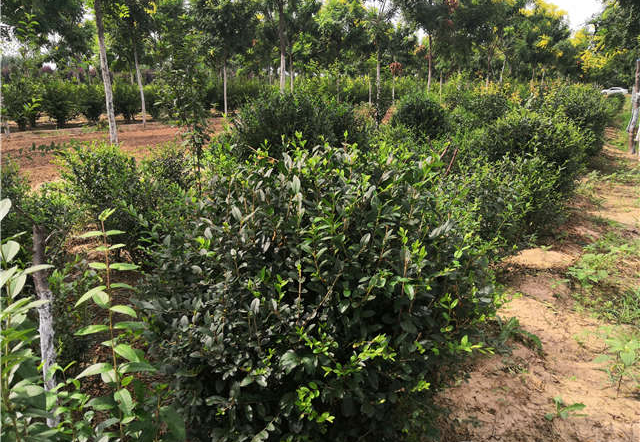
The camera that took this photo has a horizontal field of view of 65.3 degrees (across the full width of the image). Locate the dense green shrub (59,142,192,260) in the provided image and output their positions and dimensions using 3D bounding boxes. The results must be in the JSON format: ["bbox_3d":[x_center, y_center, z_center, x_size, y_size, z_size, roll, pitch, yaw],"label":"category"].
[{"bbox_3d":[-1.913,-0.256,4.910,1.250,0.970,1.250,-6,17,-21],"label":"dense green shrub"}]

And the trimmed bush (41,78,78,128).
[{"bbox_3d":[-9.345,-4.235,17.908,1.350,1.690,1.350,-8,17,-26],"label":"trimmed bush"}]

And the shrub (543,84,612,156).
[{"bbox_3d":[5.528,-2.148,10.716,1.500,1.510,1.500,8,17,26],"label":"shrub"}]

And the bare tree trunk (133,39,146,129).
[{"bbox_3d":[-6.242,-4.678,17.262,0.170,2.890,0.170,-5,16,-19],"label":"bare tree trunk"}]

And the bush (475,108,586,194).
[{"bbox_3d":[3.115,-1.050,7.388,1.600,1.170,1.600,6,17,22],"label":"bush"}]

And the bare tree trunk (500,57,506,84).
[{"bbox_3d":[9.227,-6.779,25.101,0.160,2.740,0.160,5,16,19],"label":"bare tree trunk"}]

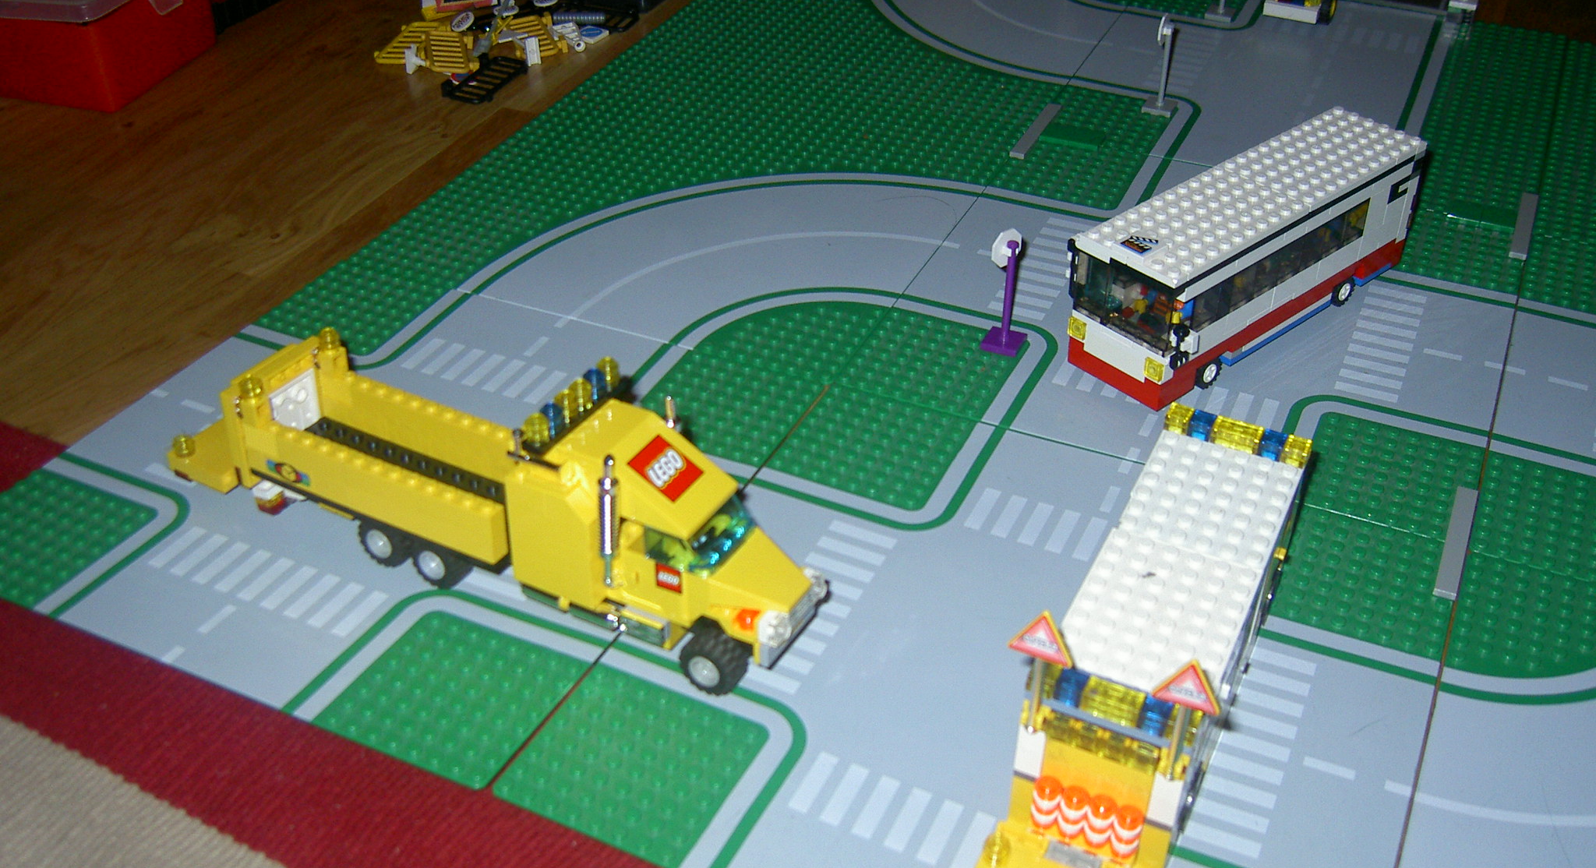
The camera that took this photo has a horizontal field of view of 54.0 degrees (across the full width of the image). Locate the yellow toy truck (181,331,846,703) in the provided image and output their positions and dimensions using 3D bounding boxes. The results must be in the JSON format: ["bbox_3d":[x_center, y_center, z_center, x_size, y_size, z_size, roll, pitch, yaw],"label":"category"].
[{"bbox_3d":[-0.117,0.006,0.556,0.268,0.086,0.051,18,38,23],"label":"yellow toy truck"}]

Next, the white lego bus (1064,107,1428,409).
[{"bbox_3d":[0.199,-0.079,0.691,0.179,0.067,0.052,-28,45,-31],"label":"white lego bus"}]

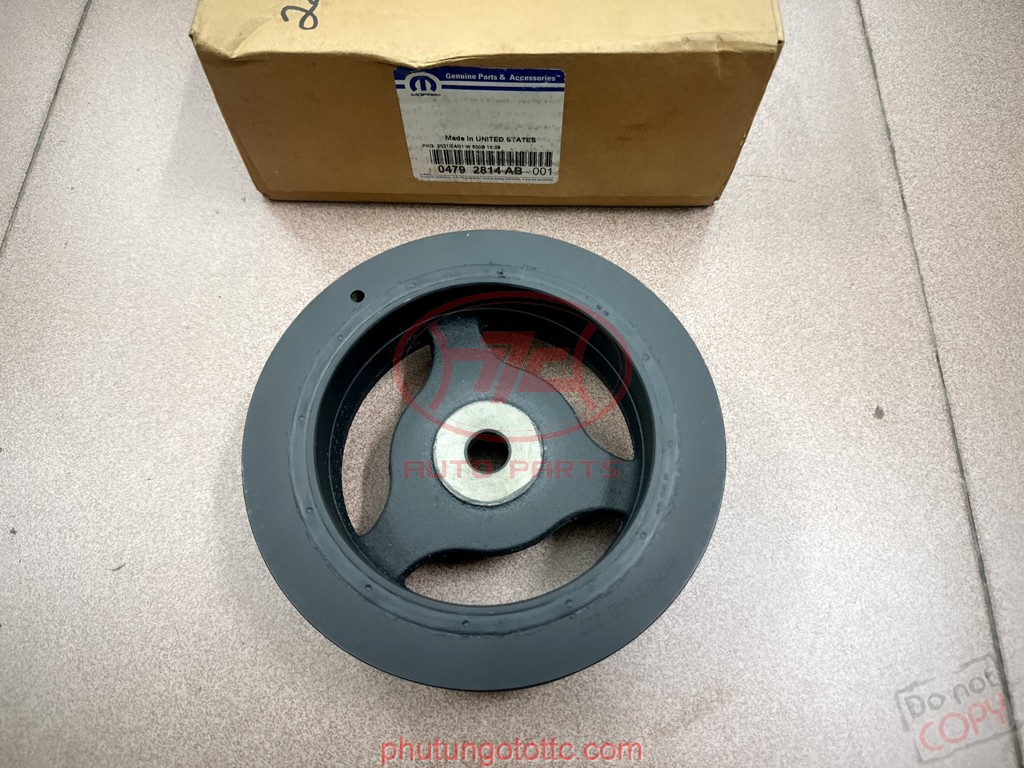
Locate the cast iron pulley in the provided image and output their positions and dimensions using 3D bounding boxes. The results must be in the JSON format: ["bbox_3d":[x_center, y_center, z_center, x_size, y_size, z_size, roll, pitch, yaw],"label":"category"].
[{"bbox_3d":[-0.009,0.024,0.262,0.164,0.043,0.164,0,67,0],"label":"cast iron pulley"}]

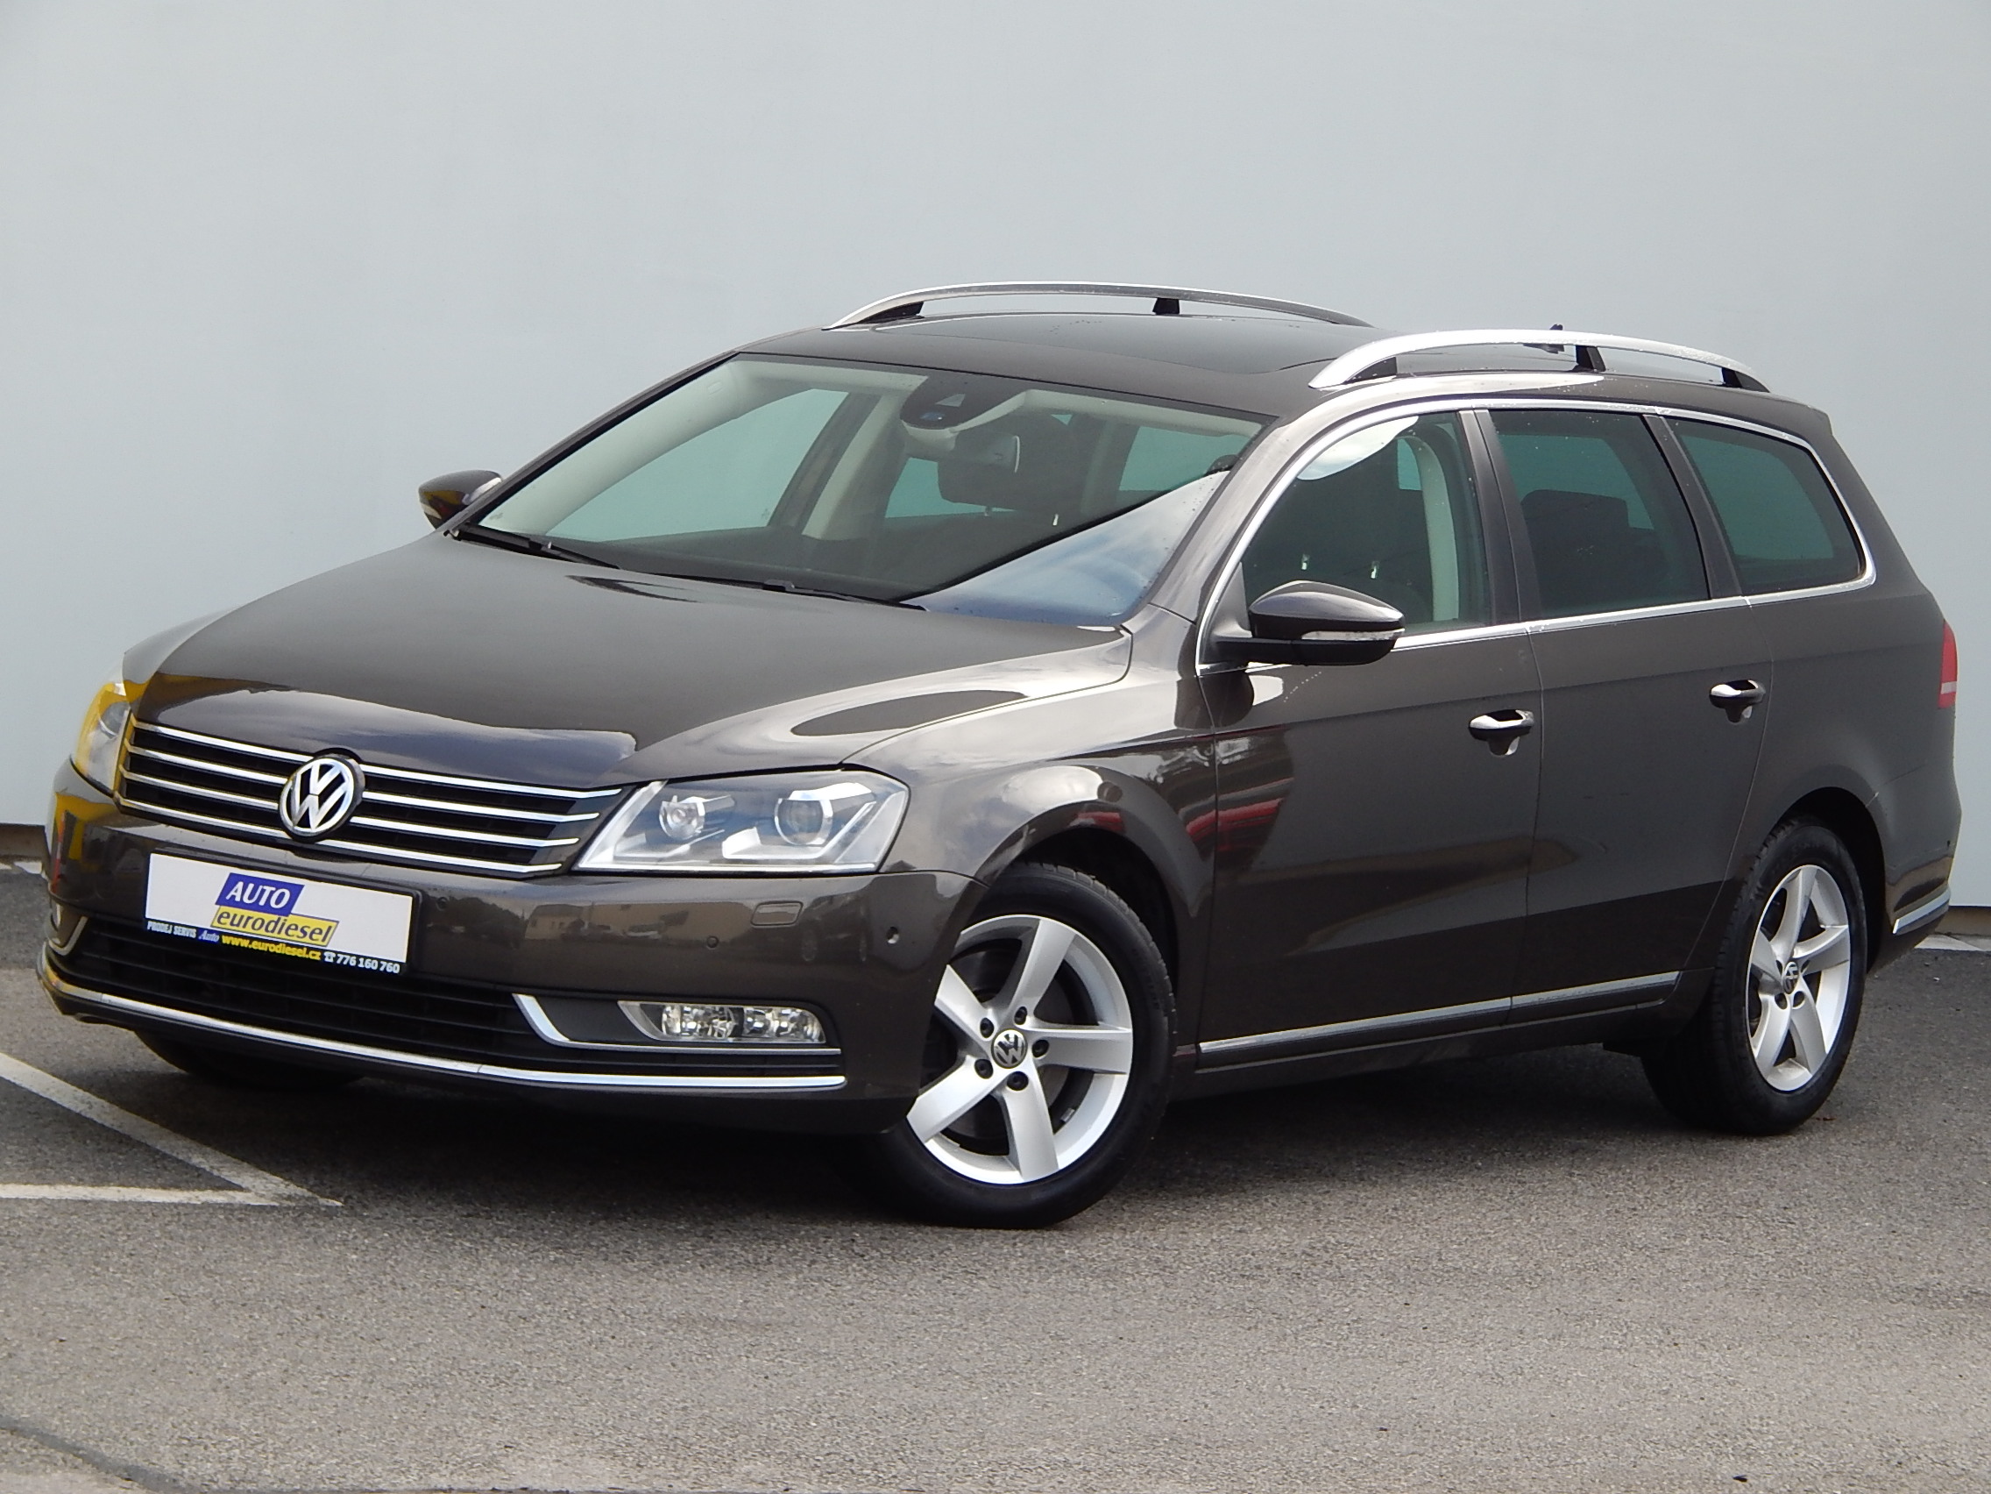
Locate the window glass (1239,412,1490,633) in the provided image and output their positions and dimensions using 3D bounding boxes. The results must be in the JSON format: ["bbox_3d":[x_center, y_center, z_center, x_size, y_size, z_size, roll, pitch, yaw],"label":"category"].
[{"bbox_3d":[0.628,-0.390,13.187,0.050,0.410,0.950,-17,-8,32],"label":"window glass"}]

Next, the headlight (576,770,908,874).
[{"bbox_3d":[-0.390,0.123,11.841,0.390,0.190,0.360,9,6,32],"label":"headlight"}]

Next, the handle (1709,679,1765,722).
[{"bbox_3d":[1.389,-0.086,14.240,0.050,0.070,0.220,8,5,32],"label":"handle"}]

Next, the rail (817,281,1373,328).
[{"bbox_3d":[0.250,-0.837,14.850,0.055,0.125,1.980,8,6,34],"label":"rail"}]

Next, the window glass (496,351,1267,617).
[{"bbox_3d":[-0.220,-0.469,13.268,1.380,0.100,0.830,8,34,32],"label":"window glass"}]

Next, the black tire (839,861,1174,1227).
[{"bbox_3d":[-0.016,0.475,12.320,0.625,0.625,0.215,3,5,-30],"label":"black tire"}]

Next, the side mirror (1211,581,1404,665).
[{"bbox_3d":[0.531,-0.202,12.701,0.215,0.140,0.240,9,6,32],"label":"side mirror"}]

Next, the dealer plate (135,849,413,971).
[{"bbox_3d":[-1.126,0.267,11.991,0.525,0.128,0.020,8,4,32],"label":"dealer plate"}]

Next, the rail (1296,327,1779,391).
[{"bbox_3d":[1.054,-0.720,14.220,0.065,0.125,1.900,8,5,30],"label":"rail"}]

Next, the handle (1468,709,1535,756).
[{"bbox_3d":[0.897,-0.025,13.469,0.050,0.070,0.235,8,5,32],"label":"handle"}]

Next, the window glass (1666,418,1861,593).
[{"bbox_3d":[1.482,-0.456,14.537,0.040,0.345,0.635,-16,-7,29],"label":"window glass"}]

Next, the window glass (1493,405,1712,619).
[{"bbox_3d":[1.121,-0.423,13.950,0.040,0.390,0.670,-16,-7,30],"label":"window glass"}]

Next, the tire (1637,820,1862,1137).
[{"bbox_3d":[1.454,0.433,14.571,0.215,0.625,0.625,9,6,32],"label":"tire"}]

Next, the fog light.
[{"bbox_3d":[-0.414,0.434,11.727,0.270,0.070,0.190,9,6,32],"label":"fog light"}]

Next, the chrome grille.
[{"bbox_3d":[-1.038,0.082,12.090,1.000,0.145,0.150,8,-3,32],"label":"chrome grille"}]

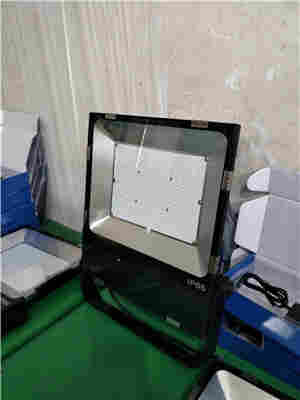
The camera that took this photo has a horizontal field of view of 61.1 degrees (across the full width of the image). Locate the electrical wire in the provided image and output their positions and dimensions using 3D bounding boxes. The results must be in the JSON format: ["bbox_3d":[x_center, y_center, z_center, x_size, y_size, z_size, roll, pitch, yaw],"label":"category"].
[{"bbox_3d":[0.271,0.214,0.600,0.048,0.025,0.120,-23,35,-31],"label":"electrical wire"}]

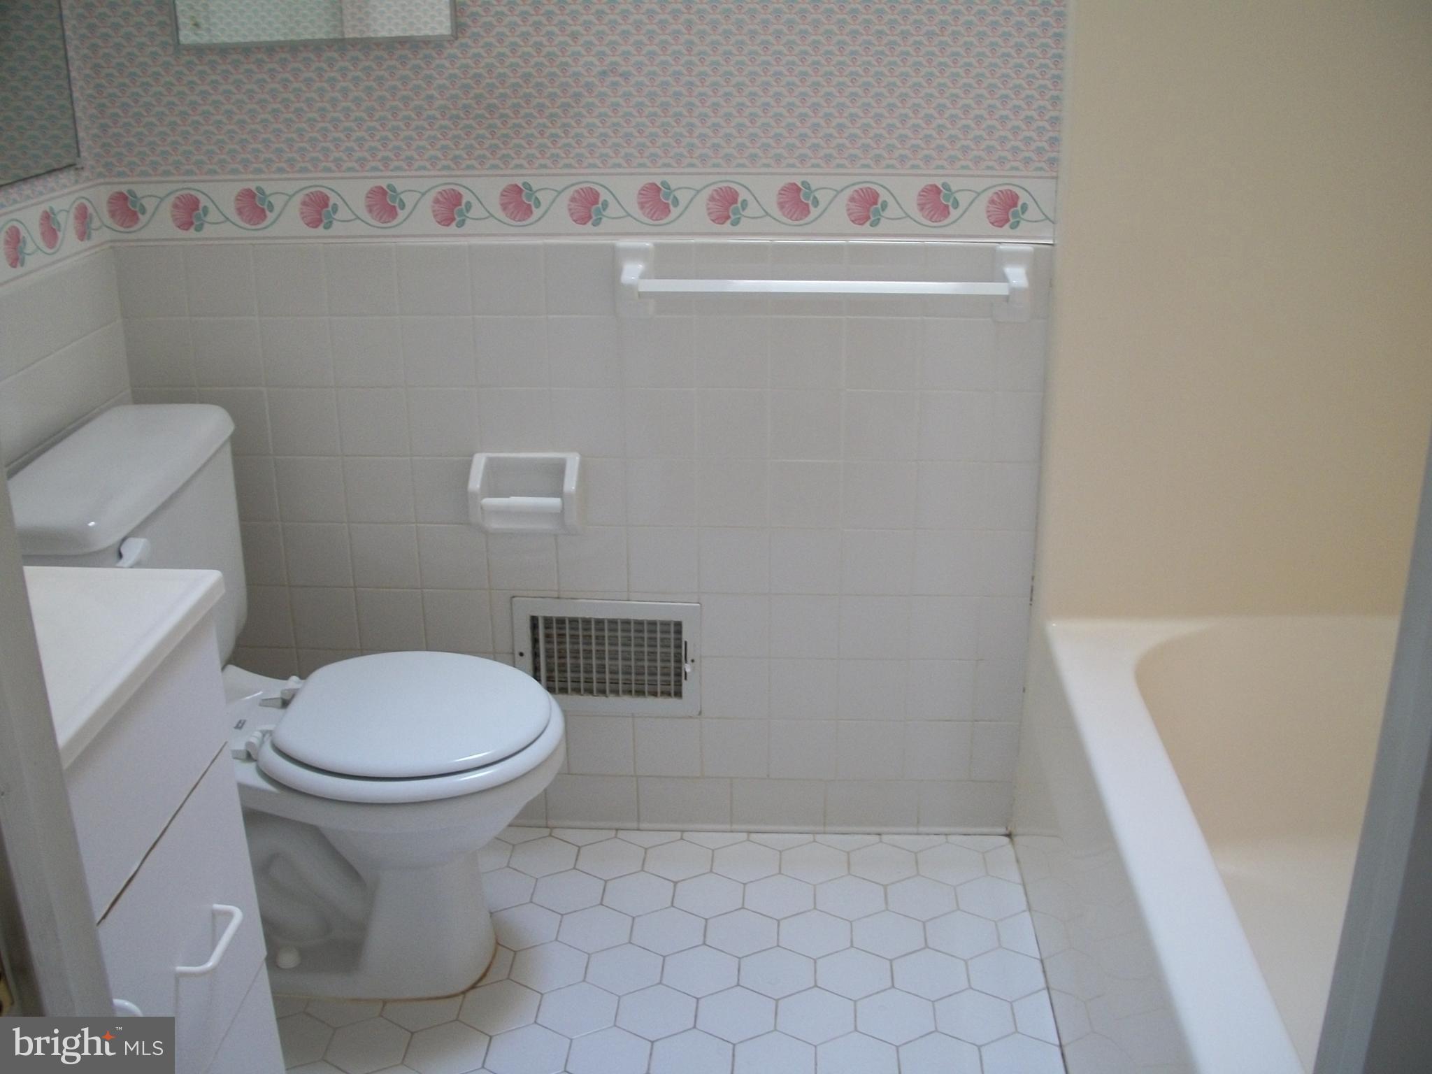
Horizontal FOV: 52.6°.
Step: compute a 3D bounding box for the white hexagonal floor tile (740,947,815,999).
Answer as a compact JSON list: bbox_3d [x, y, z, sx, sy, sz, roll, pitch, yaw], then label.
[{"bbox_3d":[0.087,0.620,2.045,0.108,0.010,0.125,1,20,4],"label":"white hexagonal floor tile"}]

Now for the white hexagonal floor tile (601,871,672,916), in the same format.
[{"bbox_3d":[-0.121,0.554,2.236,0.108,0.010,0.125,1,20,4],"label":"white hexagonal floor tile"}]

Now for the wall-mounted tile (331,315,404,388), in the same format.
[{"bbox_3d":[-0.519,-0.275,2.160,0.108,0.108,0.009,1,20,3],"label":"wall-mounted tile"}]

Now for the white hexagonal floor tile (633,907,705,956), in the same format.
[{"bbox_3d":[-0.070,0.590,2.159,0.107,0.009,0.123,0,20,3],"label":"white hexagonal floor tile"}]

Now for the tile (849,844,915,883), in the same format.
[{"bbox_3d":[0.265,0.525,2.308,0.108,0.009,0.125,0,21,3],"label":"tile"}]

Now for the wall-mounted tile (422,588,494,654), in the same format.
[{"bbox_3d":[-0.407,0.134,2.318,0.108,0.107,0.009,1,20,4],"label":"wall-mounted tile"}]

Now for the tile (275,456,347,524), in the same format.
[{"bbox_3d":[-0.624,-0.076,2.237,0.108,0.108,0.009,1,20,3],"label":"tile"}]

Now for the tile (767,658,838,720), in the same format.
[{"bbox_3d":[0.140,0.242,2.305,0.108,0.108,0.009,1,20,3],"label":"tile"}]

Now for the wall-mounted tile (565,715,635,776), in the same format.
[{"bbox_3d":[-0.189,0.339,2.364,0.108,0.108,0.010,1,20,4],"label":"wall-mounted tile"}]

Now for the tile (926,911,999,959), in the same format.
[{"bbox_3d":[0.364,0.593,2.135,0.107,0.009,0.123,0,20,3],"label":"tile"}]

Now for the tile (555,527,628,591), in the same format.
[{"bbox_3d":[-0.191,0.034,2.256,0.108,0.108,0.009,1,20,3],"label":"tile"}]

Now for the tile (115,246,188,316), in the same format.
[{"bbox_3d":[-0.832,-0.379,2.142,0.108,0.108,0.009,1,20,3],"label":"tile"}]

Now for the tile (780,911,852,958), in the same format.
[{"bbox_3d":[0.147,0.590,2.137,0.108,0.009,0.125,0,21,3],"label":"tile"}]

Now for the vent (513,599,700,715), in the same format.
[{"bbox_3d":[-0.174,0.192,2.297,0.297,0.198,0.020,2,20,3],"label":"vent"}]

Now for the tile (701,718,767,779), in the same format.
[{"bbox_3d":[0.033,0.343,2.365,0.108,0.107,0.009,1,20,4],"label":"tile"}]

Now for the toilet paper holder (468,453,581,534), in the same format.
[{"bbox_3d":[-0.289,-0.054,2.201,0.163,0.130,0.072,1,20,4],"label":"toilet paper holder"}]

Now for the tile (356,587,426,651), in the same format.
[{"bbox_3d":[-0.517,0.129,2.312,0.108,0.108,0.009,1,20,3],"label":"tile"}]

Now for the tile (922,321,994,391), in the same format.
[{"bbox_3d":[0.352,-0.265,2.109,0.108,0.108,0.009,1,20,3],"label":"tile"}]

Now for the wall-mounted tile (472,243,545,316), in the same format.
[{"bbox_3d":[-0.302,-0.376,2.105,0.108,0.108,0.009,1,20,3],"label":"wall-mounted tile"}]

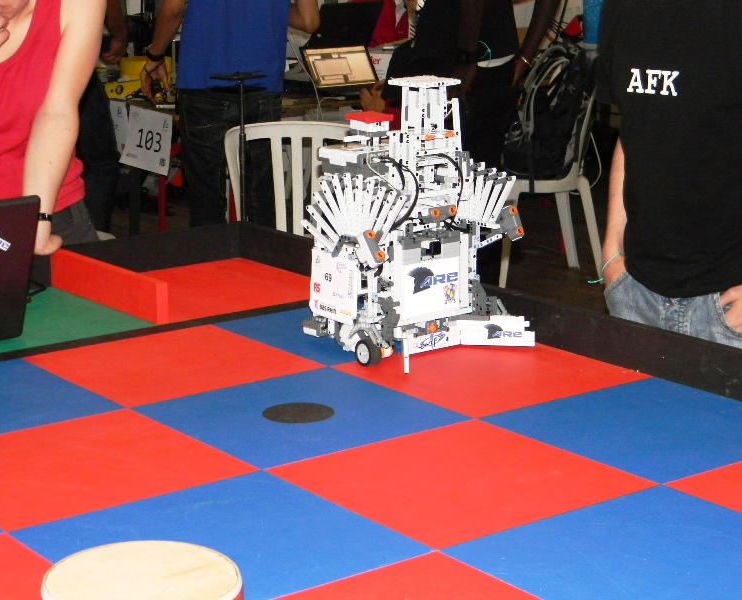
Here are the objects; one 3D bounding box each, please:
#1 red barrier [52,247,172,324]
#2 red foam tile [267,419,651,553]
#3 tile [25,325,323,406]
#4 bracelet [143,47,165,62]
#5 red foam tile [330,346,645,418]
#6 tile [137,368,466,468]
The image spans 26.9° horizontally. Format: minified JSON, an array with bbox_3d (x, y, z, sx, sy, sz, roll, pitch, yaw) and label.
[{"bbox_3d":[-0.489,-0.029,2.866,0.022,0.075,0.412,-10,16,-36],"label":"red barrier"},{"bbox_3d":[0.109,0.225,1.914,0.350,0.012,0.350,-10,16,-36],"label":"red foam tile"},{"bbox_3d":[-0.312,0.106,2.460,0.350,0.012,0.350,-10,16,-36],"label":"tile"},{"bbox_3d":[-0.752,-0.853,5.400,0.067,0.025,0.058,14,19,-3],"label":"bracelet"},{"bbox_3d":[0.178,0.117,2.392,0.350,0.012,0.350,-10,16,-36],"label":"red foam tile"},{"bbox_3d":[-0.102,0.165,2.187,0.350,0.012,0.350,-10,16,-36],"label":"tile"}]

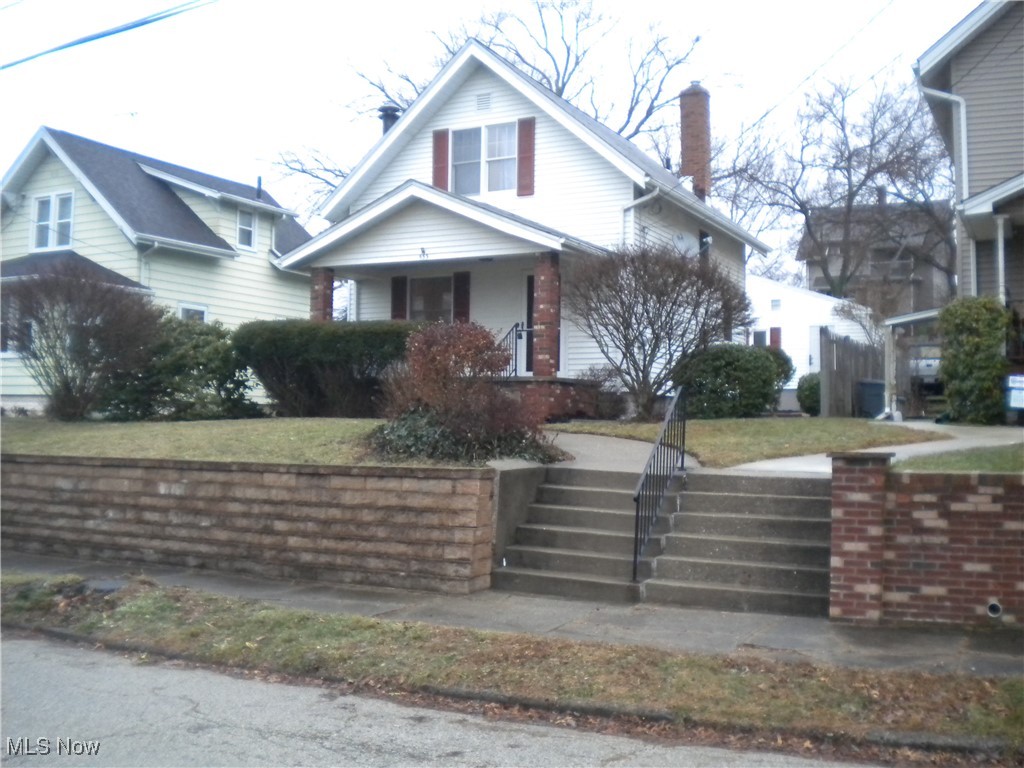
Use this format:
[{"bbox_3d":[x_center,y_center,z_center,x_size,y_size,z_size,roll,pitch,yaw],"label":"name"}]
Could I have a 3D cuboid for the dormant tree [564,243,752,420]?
[{"bbox_3d":[2.391,-0.841,16.900,3.000,2.950,2.800,0,-1,27],"label":"dormant tree"}]

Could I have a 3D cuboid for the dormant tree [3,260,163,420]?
[{"bbox_3d":[-8.258,-0.821,20.000,3.000,3.100,2.800,0,-1,27],"label":"dormant tree"}]

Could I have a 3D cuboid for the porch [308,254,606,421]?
[{"bbox_3d":[-0.980,-0.785,19.042,4.970,2.790,2.500,0,-1,27],"label":"porch"}]

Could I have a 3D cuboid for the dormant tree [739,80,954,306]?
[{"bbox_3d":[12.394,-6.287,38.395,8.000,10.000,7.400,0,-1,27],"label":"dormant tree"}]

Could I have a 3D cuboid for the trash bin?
[{"bbox_3d":[8.217,0.342,23.600,0.660,0.920,0.660,0,-1,27],"label":"trash bin"}]

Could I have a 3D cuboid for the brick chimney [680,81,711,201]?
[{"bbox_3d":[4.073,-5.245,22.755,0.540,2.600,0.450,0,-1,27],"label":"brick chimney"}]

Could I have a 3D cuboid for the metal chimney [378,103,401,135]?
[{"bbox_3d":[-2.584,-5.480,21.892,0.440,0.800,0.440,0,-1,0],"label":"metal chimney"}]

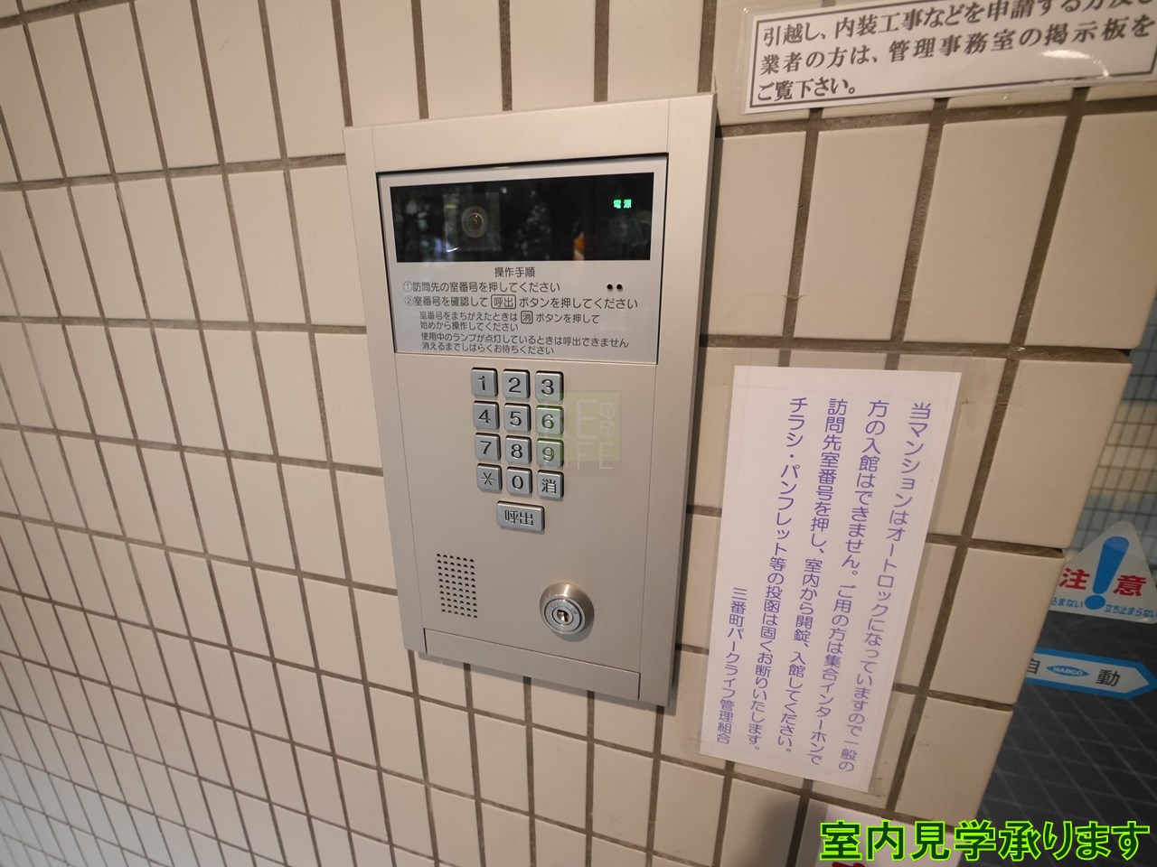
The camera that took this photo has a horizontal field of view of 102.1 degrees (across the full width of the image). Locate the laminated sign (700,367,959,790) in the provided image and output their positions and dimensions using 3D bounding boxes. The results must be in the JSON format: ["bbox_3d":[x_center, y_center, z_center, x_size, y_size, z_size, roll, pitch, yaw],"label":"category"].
[{"bbox_3d":[0.136,0.099,0.277,0.106,0.275,0.002,5,17,15],"label":"laminated sign"}]

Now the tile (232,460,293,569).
[{"bbox_3d":[-0.256,0.066,0.382,0.045,0.096,0.008,5,17,15],"label":"tile"}]

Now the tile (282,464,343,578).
[{"bbox_3d":[-0.206,0.070,0.371,0.045,0.095,0.008,5,17,15],"label":"tile"}]

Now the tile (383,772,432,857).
[{"bbox_3d":[-0.159,0.359,0.445,0.045,0.095,0.008,5,17,15],"label":"tile"}]

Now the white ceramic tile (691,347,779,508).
[{"bbox_3d":[0.084,-0.002,0.267,0.044,0.093,0.008,5,17,15],"label":"white ceramic tile"}]

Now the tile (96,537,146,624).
[{"bbox_3d":[-0.447,0.144,0.464,0.044,0.093,0.008,5,17,15],"label":"tile"}]

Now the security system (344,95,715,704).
[{"bbox_3d":[-0.036,0.007,0.290,0.203,0.358,0.020,5,17,14],"label":"security system"}]

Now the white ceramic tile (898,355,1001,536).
[{"bbox_3d":[0.181,0.006,0.243,0.045,0.095,0.009,5,17,15],"label":"white ceramic tile"}]

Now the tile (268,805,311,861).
[{"bbox_3d":[-0.304,0.443,0.511,0.044,0.093,0.008,5,17,15],"label":"tile"}]

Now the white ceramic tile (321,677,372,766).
[{"bbox_3d":[-0.207,0.262,0.429,0.045,0.095,0.008,5,17,15],"label":"white ceramic tile"}]

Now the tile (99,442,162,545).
[{"bbox_3d":[-0.398,0.053,0.423,0.045,0.095,0.009,5,17,15],"label":"tile"}]

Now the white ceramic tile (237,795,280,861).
[{"bbox_3d":[-0.354,0.439,0.520,0.045,0.096,0.008,5,17,15],"label":"white ceramic tile"}]

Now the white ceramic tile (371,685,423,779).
[{"bbox_3d":[-0.159,0.265,0.415,0.045,0.095,0.008,5,17,15],"label":"white ceramic tile"}]

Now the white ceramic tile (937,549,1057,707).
[{"bbox_3d":[0.227,0.105,0.258,0.043,0.093,0.008,5,17,15],"label":"white ceramic tile"}]

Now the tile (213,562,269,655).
[{"bbox_3d":[-0.302,0.157,0.426,0.045,0.095,0.009,5,17,15],"label":"tile"}]

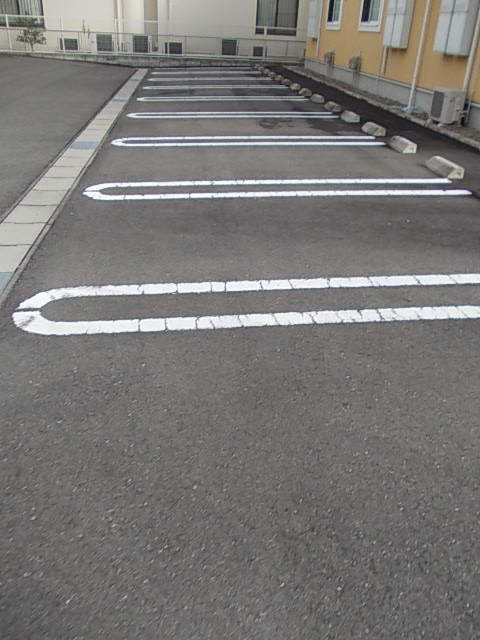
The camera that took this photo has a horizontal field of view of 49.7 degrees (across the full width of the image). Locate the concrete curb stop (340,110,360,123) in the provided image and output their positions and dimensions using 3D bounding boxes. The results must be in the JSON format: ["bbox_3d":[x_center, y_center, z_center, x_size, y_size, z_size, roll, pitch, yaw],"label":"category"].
[{"bbox_3d":[1.967,-3.666,9.307,0.160,0.115,0.670,-2,30,-5],"label":"concrete curb stop"}]

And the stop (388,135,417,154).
[{"bbox_3d":[2.228,-2.422,7.106,0.160,0.115,0.670,-2,30,-5],"label":"stop"}]

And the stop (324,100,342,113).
[{"bbox_3d":[1.865,-4.303,10.434,0.160,0.115,0.670,-2,30,-5],"label":"stop"}]

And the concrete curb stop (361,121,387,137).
[{"bbox_3d":[2.116,-3.048,8.214,0.160,0.115,0.670,-2,30,-5],"label":"concrete curb stop"}]

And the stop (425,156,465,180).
[{"bbox_3d":[2.350,-1.780,5.969,0.160,0.115,0.670,-2,30,-5],"label":"stop"}]

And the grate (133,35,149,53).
[{"bbox_3d":[-3.985,-11.075,20.819,0.610,0.620,0.100,-5,30,-14],"label":"grate"}]

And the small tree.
[{"bbox_3d":[-7.807,-10.746,19.385,1.050,1.300,1.000,-5,30,-14],"label":"small tree"}]

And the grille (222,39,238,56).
[{"bbox_3d":[-0.425,-11.417,21.691,0.620,0.580,0.100,-5,30,-14],"label":"grille"}]

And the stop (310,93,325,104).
[{"bbox_3d":[1.729,-4.961,11.598,0.160,0.115,0.670,-2,30,-5],"label":"stop"}]

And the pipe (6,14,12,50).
[{"bbox_3d":[-8.314,-10.370,18.674,0.080,1.140,0.080,-5,30,-14],"label":"pipe"}]

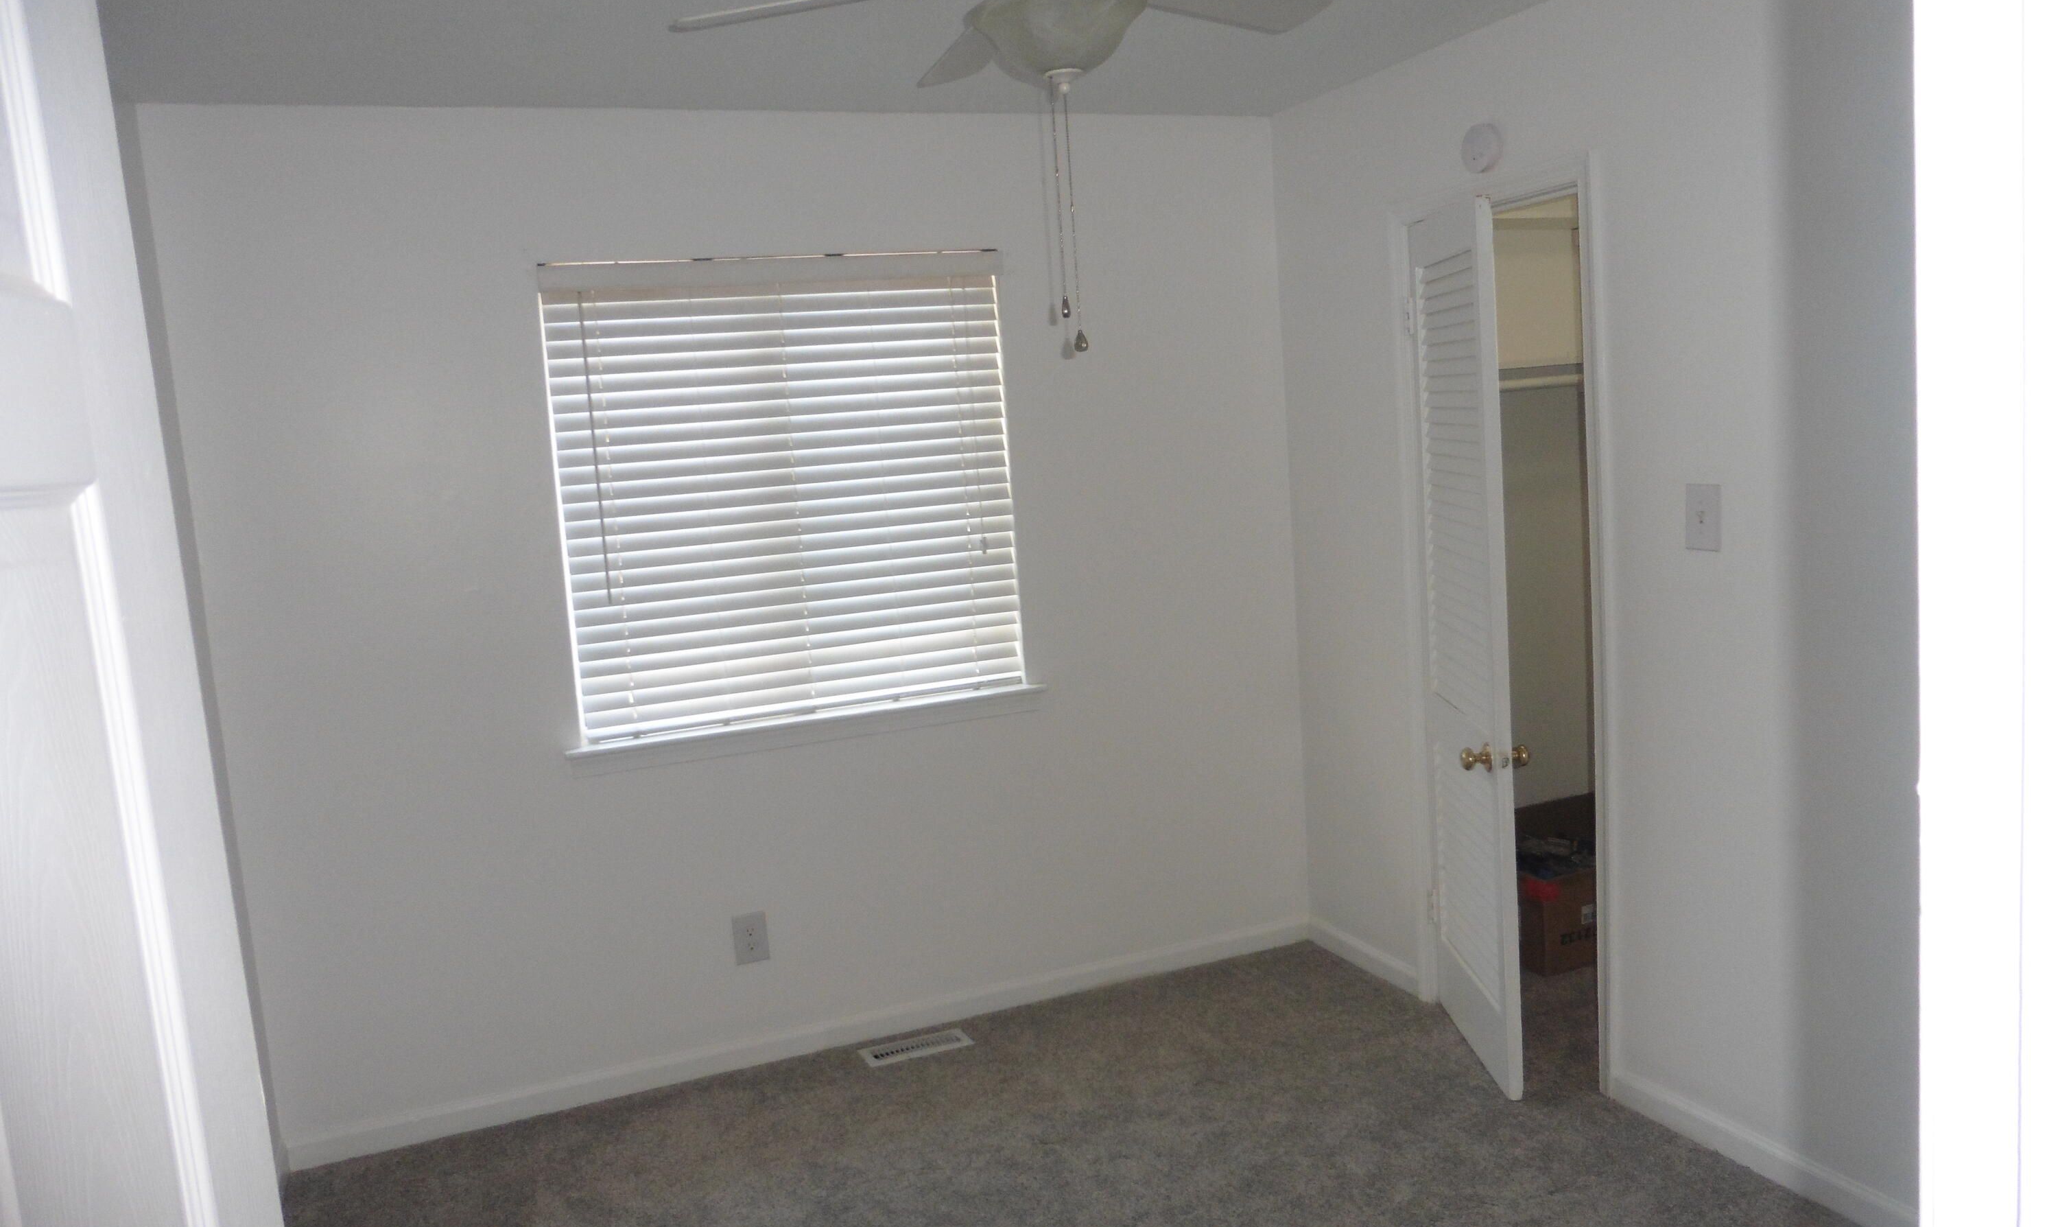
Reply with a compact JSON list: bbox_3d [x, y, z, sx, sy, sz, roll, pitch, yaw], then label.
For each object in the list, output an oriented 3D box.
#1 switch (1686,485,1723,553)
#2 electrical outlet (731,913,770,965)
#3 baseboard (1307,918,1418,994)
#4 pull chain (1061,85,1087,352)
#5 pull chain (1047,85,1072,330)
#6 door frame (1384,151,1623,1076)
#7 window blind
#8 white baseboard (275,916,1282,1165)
[{"bbox_3d":[1.340,-0.190,2.844,0.013,0.133,0.084,-7,7,-22],"label":"switch"},{"bbox_3d":[-0.718,0.846,3.702,0.087,0.129,0.011,-7,7,-22],"label":"electrical outlet"},{"bbox_3d":[0.954,0.990,4.126,0.016,0.065,0.520,-7,7,-22],"label":"baseboard"},{"bbox_3d":[0.065,-0.569,2.069,0.020,0.376,0.020,-7,7,-22],"label":"pull chain"},{"bbox_3d":[0.044,-0.591,2.058,0.015,0.340,0.015,-7,7,-22],"label":"pull chain"},{"bbox_3d":[1.163,0.028,3.451,0.105,2.100,0.718,-7,7,-22],"label":"door frame"},{"bbox_3d":[-0.593,-0.325,3.675,1.180,1.153,0.065,-7,7,-22],"label":"window blind"},{"bbox_3d":[-0.434,1.123,3.844,2.808,0.064,0.016,-7,7,-22],"label":"white baseboard"}]

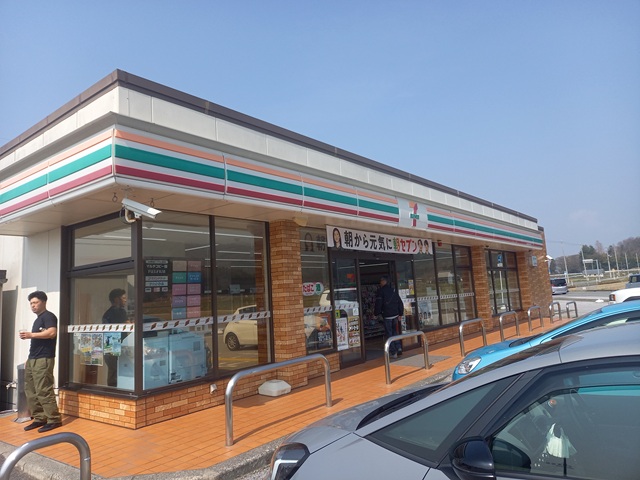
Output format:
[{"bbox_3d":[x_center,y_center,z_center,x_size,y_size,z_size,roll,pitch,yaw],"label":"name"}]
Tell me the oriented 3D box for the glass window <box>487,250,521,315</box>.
[{"bbox_3d":[7.045,1.605,17.699,0.100,2.378,4.409,-9,-8,37],"label":"glass window"}]

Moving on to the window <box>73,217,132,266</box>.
[{"bbox_3d":[-3.003,0.050,6.339,1.560,0.531,0.060,-9,-8,37],"label":"window"}]

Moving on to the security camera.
[{"bbox_3d":[-1.933,-0.330,5.000,0.430,0.160,0.130,23,-18,-23],"label":"security camera"}]

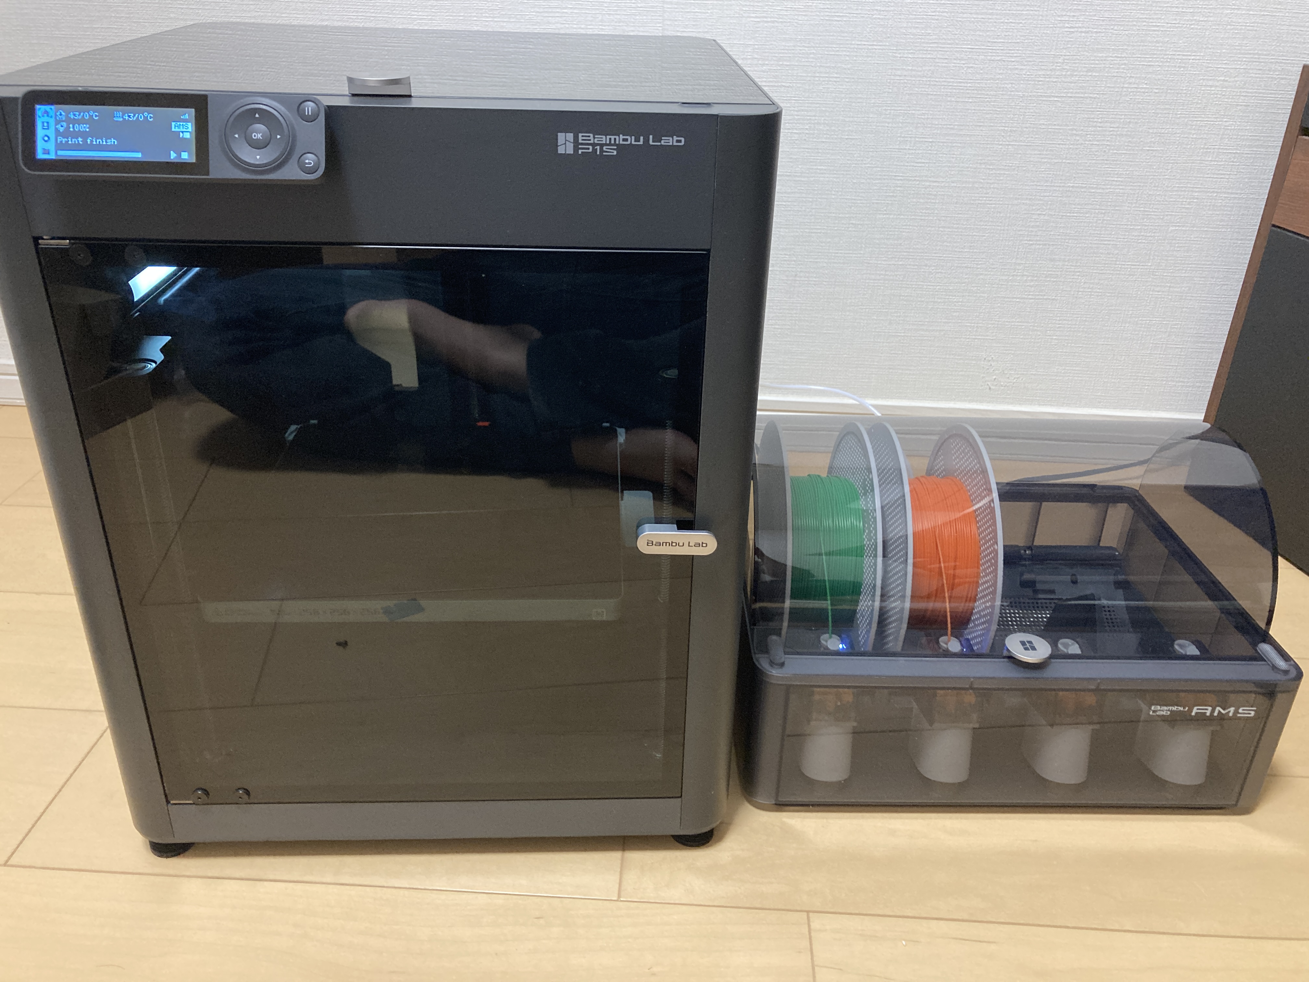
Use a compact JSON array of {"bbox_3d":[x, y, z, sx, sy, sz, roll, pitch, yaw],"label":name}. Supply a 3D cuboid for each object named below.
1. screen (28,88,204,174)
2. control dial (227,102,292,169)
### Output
[{"bbox_3d":[-0.241,-0.160,0.476,0.082,0.036,0.007,0,4,-3],"label":"screen"},{"bbox_3d":[-0.178,-0.160,0.476,0.029,0.029,0.006,0,4,-3],"label":"control dial"}]

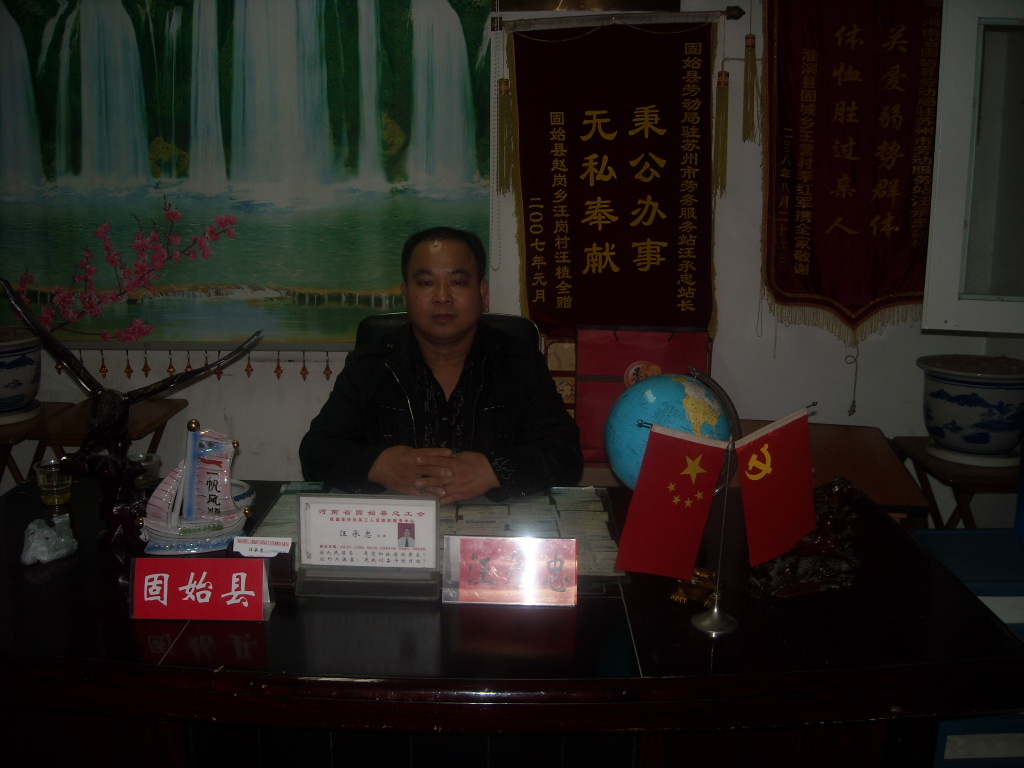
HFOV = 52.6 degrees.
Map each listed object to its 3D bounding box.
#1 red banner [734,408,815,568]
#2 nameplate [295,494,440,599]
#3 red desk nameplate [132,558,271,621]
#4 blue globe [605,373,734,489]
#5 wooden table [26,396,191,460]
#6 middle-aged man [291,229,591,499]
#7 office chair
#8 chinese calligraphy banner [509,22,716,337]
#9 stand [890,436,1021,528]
[{"bbox_3d":[0.387,0.155,1.510,0.134,0.200,0.015,-26,35,-30],"label":"red banner"},{"bbox_3d":[-0.220,0.249,1.607,0.220,0.150,0.070,1,12,3],"label":"nameplate"},{"bbox_3d":[-0.453,0.297,1.526,0.204,0.082,0.062,1,12,1],"label":"red desk nameplate"},{"bbox_3d":[0.281,0.126,1.807,0.228,0.323,0.220,1,12,0],"label":"blue globe"},{"bbox_3d":[-1.186,0.427,3.132,0.320,0.670,0.470,1,12,0],"label":"wooden table"},{"bbox_3d":[-0.154,0.308,2.282,0.600,1.280,0.680,1,12,0],"label":"middle-aged man"},{"bbox_3d":[-0.166,0.394,2.432,0.600,1.050,0.650,1,12,0],"label":"office chair"},{"bbox_3d":[0.289,-0.521,2.914,0.575,0.930,0.030,2,12,4],"label":"chinese calligraphy banner"},{"bbox_3d":[1.228,0.530,2.804,0.320,0.670,0.450,1,12,0],"label":"stand"}]

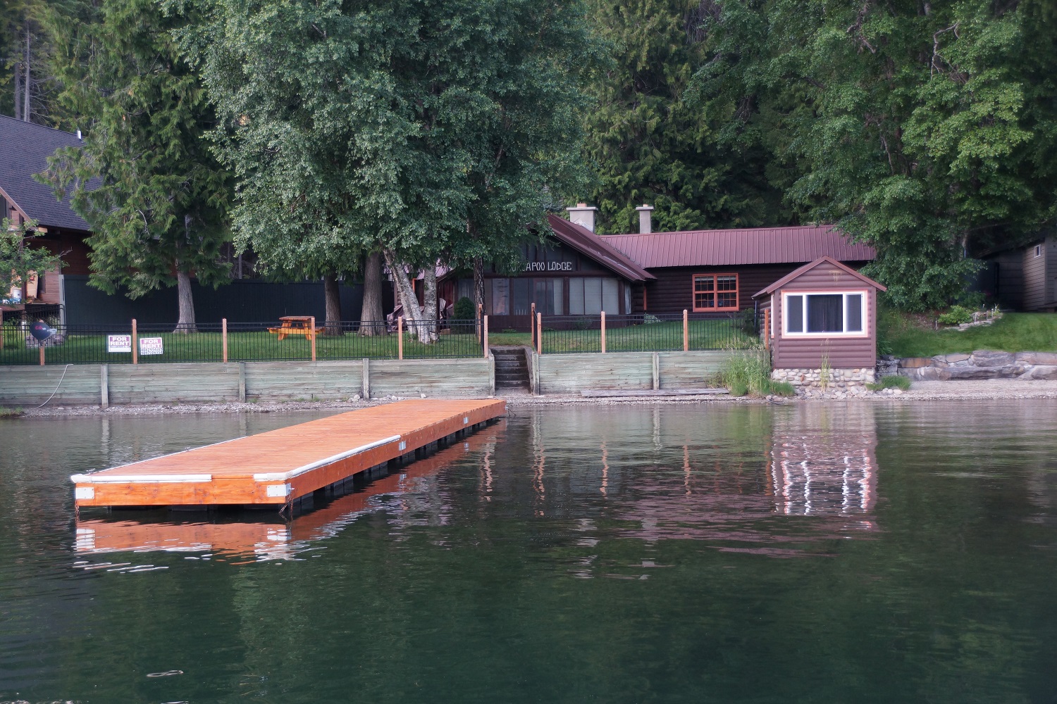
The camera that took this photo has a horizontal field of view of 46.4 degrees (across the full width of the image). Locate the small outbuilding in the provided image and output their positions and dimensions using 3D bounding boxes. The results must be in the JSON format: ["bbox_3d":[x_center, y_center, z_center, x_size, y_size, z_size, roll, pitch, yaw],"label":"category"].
[{"bbox_3d":[8.598,-0.877,36.991,3.350,3.720,4.800,-1,1,5],"label":"small outbuilding"}]

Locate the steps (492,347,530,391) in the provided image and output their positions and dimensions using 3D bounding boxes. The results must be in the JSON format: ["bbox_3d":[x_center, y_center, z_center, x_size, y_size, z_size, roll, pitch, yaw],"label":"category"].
[{"bbox_3d":[-0.530,0.497,36.200,1.050,1.240,1.950,-1,1,-6],"label":"steps"}]

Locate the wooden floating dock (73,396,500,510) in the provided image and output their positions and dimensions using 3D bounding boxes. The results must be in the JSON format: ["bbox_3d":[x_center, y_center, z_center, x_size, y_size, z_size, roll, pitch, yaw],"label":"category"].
[{"bbox_3d":[-2.826,1.480,21.393,2.500,0.420,15.094,-1,1,8],"label":"wooden floating dock"}]

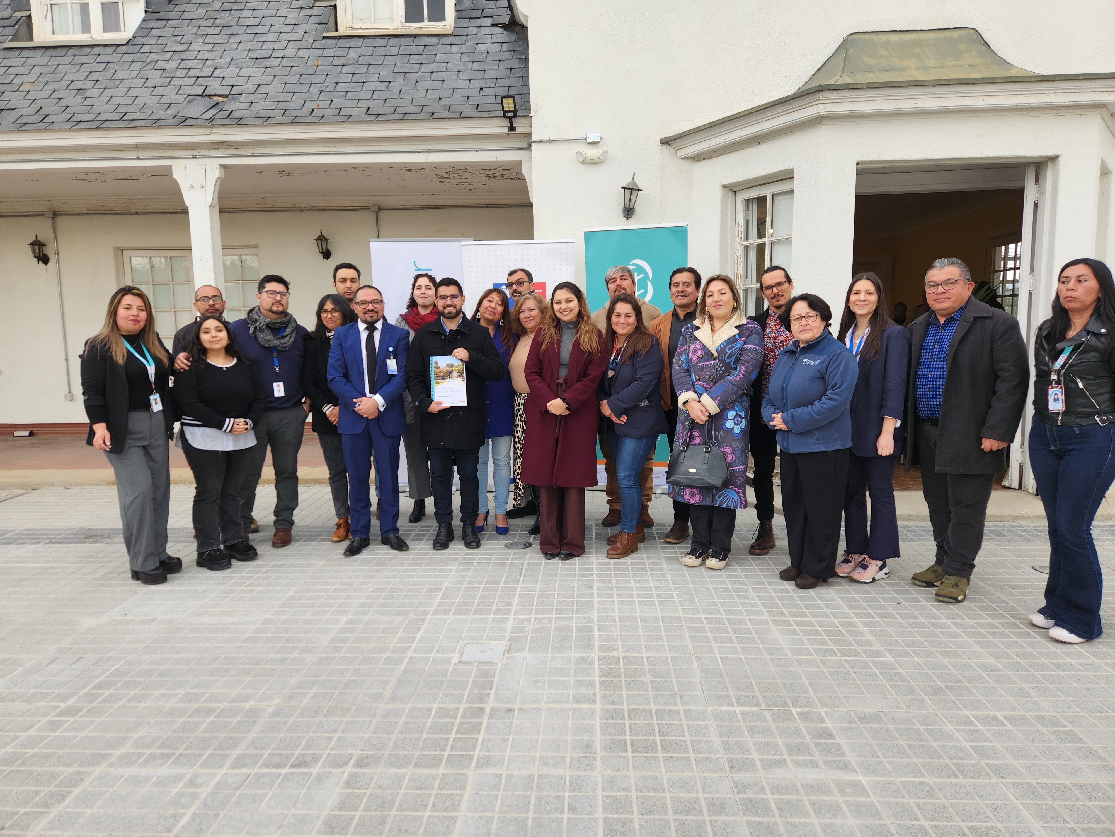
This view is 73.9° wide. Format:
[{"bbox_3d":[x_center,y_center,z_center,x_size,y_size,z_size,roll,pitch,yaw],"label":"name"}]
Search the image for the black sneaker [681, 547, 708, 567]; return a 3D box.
[{"bbox_3d":[0.805,0.756,4.276,0.101,0.120,0.270,3,8,31],"label":"black sneaker"}]

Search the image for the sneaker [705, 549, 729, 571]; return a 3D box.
[{"bbox_3d":[0.918,0.772,4.253,0.108,0.110,0.272,2,8,22],"label":"sneaker"}]

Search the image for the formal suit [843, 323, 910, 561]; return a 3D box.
[{"bbox_3d":[1.741,0.142,4.075,0.430,1.323,0.290,5,9,38],"label":"formal suit"}]

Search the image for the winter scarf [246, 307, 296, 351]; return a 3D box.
[{"bbox_3d":[-1.806,-0.563,4.677,0.310,0.284,0.290,-3,7,-17],"label":"winter scarf"}]

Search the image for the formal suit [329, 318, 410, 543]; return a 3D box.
[{"bbox_3d":[-1.175,0.075,4.617,0.500,1.380,0.300,-2,7,-5],"label":"formal suit"}]

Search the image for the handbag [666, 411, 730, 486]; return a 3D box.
[{"bbox_3d":[0.761,0.166,4.030,0.325,0.400,0.150,1,8,17],"label":"handbag"}]

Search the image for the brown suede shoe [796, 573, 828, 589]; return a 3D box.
[{"bbox_3d":[1.340,0.806,3.881,0.250,0.110,0.096,-7,9,-39],"label":"brown suede shoe"}]

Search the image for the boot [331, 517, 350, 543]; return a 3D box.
[{"bbox_3d":[-1.425,0.715,4.930,0.100,0.140,0.270,0,7,8],"label":"boot"}]

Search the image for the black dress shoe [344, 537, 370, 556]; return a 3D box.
[{"bbox_3d":[-1.251,0.757,4.630,0.105,0.110,0.305,0,7,6],"label":"black dress shoe"}]

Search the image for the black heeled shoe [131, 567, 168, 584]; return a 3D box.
[{"bbox_3d":[-2.288,0.832,4.150,0.250,0.130,0.097,3,8,26],"label":"black heeled shoe"}]

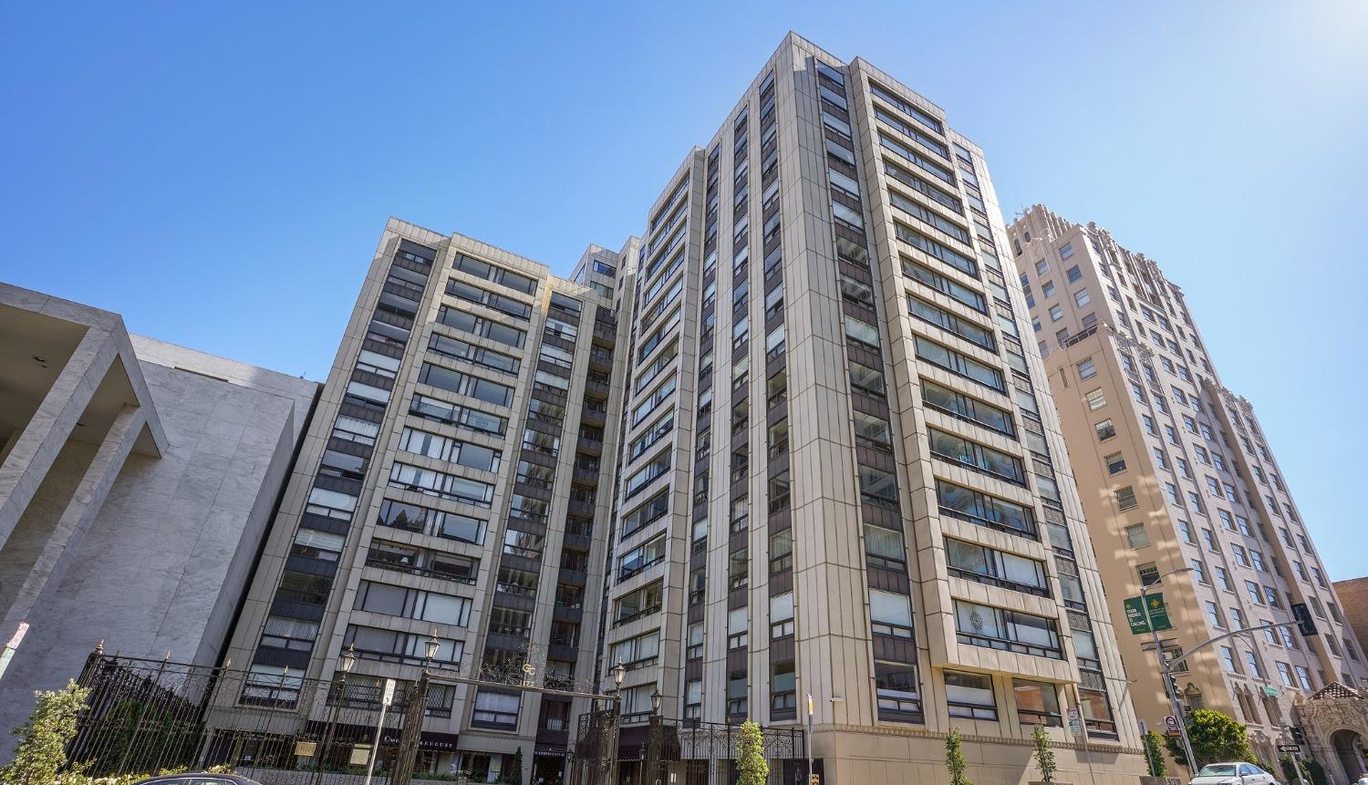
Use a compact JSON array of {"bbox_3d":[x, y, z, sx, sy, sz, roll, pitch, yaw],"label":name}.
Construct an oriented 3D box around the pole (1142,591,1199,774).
[{"bbox_3d":[22.969,13.843,30.435,0.300,8.850,0.300,18,-33,-24],"label":"pole"}]

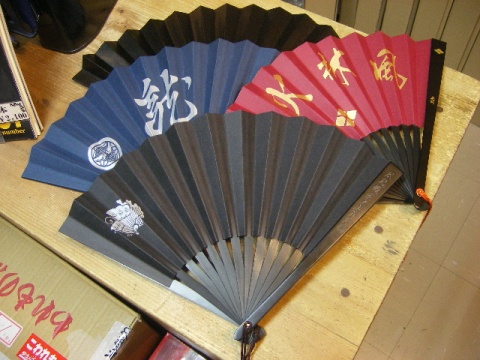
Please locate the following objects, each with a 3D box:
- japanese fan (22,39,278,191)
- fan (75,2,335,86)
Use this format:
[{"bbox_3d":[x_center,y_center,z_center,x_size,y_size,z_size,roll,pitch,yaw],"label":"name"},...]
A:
[{"bbox_3d":[-0.094,-0.062,0.653,0.423,0.030,0.273,-23,69,-1],"label":"japanese fan"},{"bbox_3d":[-0.046,-0.140,0.694,0.432,0.030,0.289,-6,65,5],"label":"fan"}]

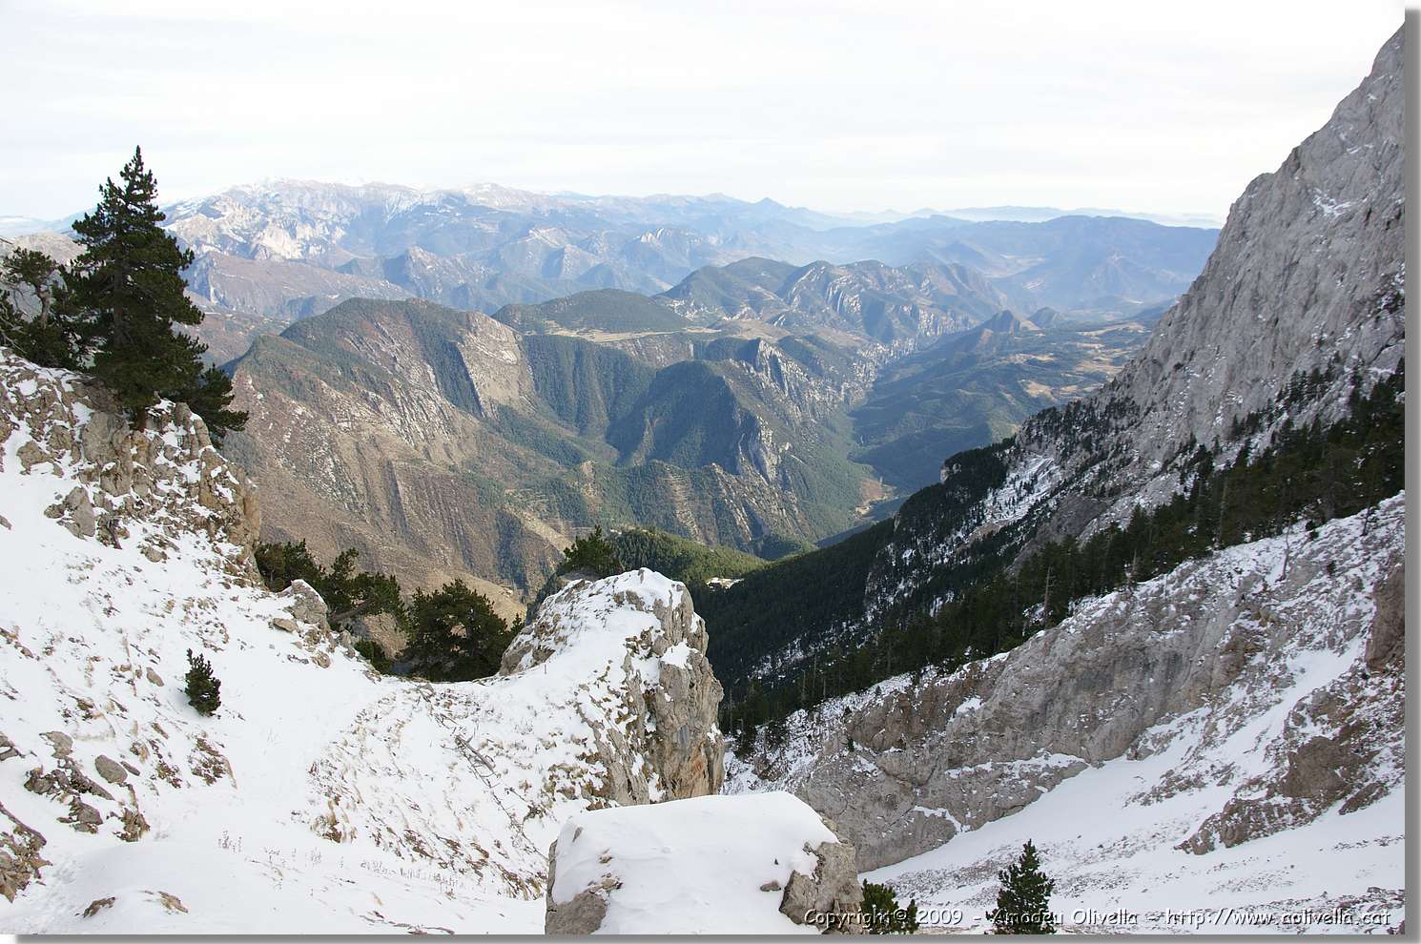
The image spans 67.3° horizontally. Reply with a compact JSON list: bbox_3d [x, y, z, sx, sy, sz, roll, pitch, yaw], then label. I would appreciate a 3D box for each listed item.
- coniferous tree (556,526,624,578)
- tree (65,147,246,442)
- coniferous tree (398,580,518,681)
[{"bbox_3d":[-4.470,3.185,40.000,2.639,2.421,2.375,0,14,0],"label":"coniferous tree"},{"bbox_3d":[-14.116,-4.443,27.000,4.468,7.245,4.021,0,14,0],"label":"tree"},{"bbox_3d":[-7.818,5.045,33.000,3.802,3.551,3.422,0,14,0],"label":"coniferous tree"}]

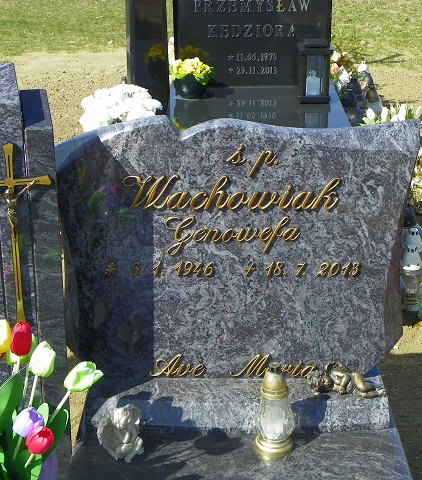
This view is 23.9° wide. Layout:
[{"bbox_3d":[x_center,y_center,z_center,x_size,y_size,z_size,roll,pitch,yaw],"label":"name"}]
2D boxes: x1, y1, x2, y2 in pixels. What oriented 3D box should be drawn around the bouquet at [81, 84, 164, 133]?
[{"bbox_3d":[-0.384,-0.506,4.370,0.360,0.350,0.330,-1,24,0],"label":"bouquet"}]

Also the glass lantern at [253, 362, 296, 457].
[{"bbox_3d":[0.134,0.346,2.079,0.084,0.205,0.084,-1,24,0],"label":"glass lantern"}]

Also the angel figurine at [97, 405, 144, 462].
[{"bbox_3d":[-0.191,0.394,2.099,0.095,0.106,0.078,-8,25,-16],"label":"angel figurine"}]

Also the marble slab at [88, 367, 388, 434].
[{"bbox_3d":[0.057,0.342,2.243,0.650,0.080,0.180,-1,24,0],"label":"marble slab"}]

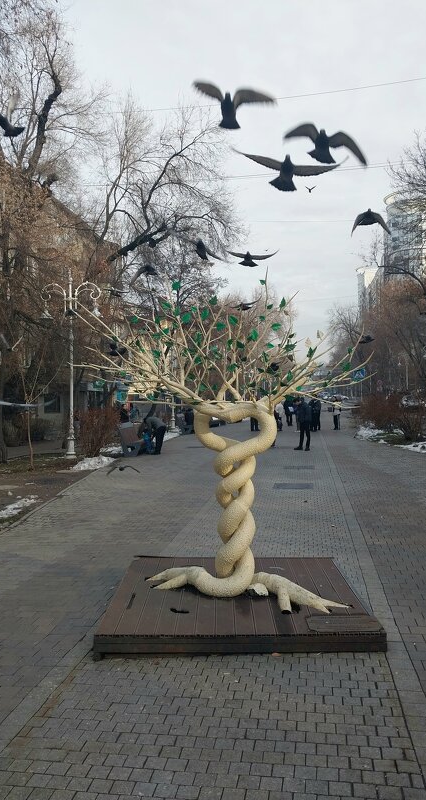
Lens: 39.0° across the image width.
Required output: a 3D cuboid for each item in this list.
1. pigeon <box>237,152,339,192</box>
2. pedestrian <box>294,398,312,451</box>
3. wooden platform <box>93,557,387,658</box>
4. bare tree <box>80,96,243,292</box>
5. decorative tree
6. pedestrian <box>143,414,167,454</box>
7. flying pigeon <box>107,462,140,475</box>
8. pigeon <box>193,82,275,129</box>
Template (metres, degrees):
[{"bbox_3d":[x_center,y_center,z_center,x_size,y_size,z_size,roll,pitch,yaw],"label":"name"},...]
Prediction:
[{"bbox_3d":[0.460,-1.390,3.700,0.630,0.140,0.300,0,-13,0],"label":"pigeon"},{"bbox_3d":[2.900,0.790,19.400,0.450,1.710,0.520,0,0,-35],"label":"pedestrian"},{"bbox_3d":[0.200,1.620,4.980,1.970,0.155,1.940,0,0,0],"label":"wooden platform"},{"bbox_3d":[-2.200,-5.300,24.500,6.600,13.600,6.200,0,0,0],"label":"bare tree"},{"bbox_3d":[0.090,0.260,4.850,2.300,2.600,2.050,0,0,0],"label":"decorative tree"},{"bbox_3d":[-1.740,1.030,17.900,0.750,1.220,0.520,0,0,0],"label":"pedestrian"},{"bbox_3d":[-1.480,1.130,9.900,0.540,0.190,0.310,0,0,-6],"label":"flying pigeon"},{"bbox_3d":[0.130,-1.820,3.720,0.500,0.160,0.300,0,-13,0],"label":"pigeon"}]

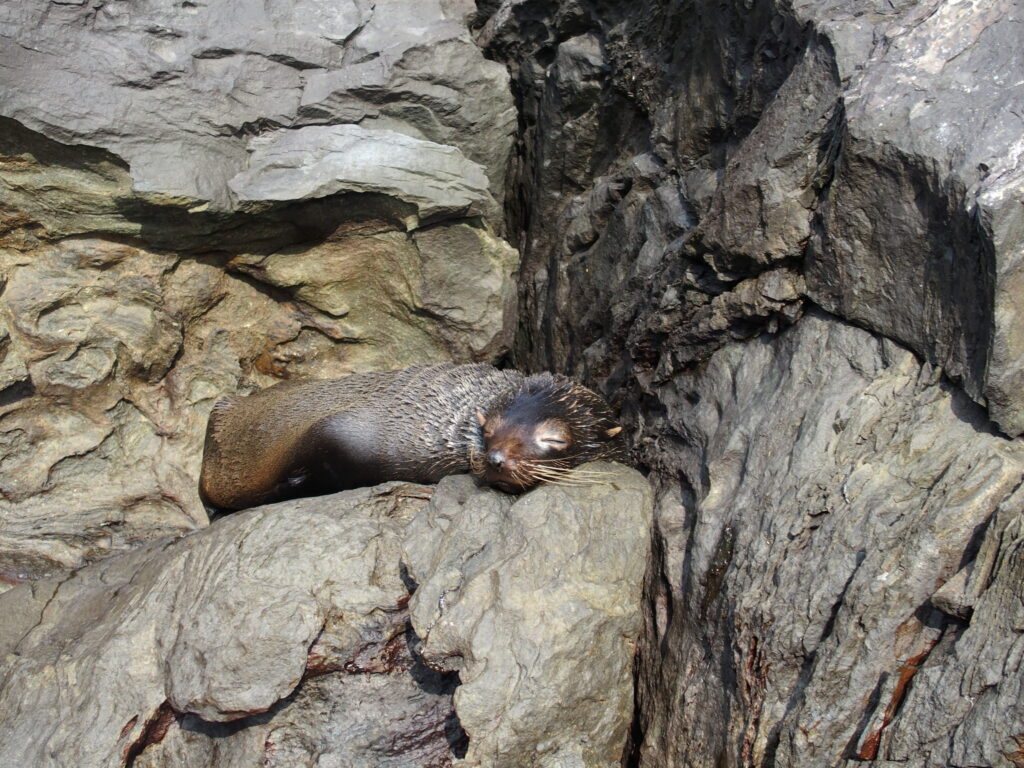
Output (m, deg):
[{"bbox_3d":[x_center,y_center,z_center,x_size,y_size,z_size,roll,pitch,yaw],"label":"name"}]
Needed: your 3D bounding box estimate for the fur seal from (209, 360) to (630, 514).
[{"bbox_3d":[-0.243,0.130,4.300,0.980,0.330,0.440,3,10,20],"label":"fur seal"}]

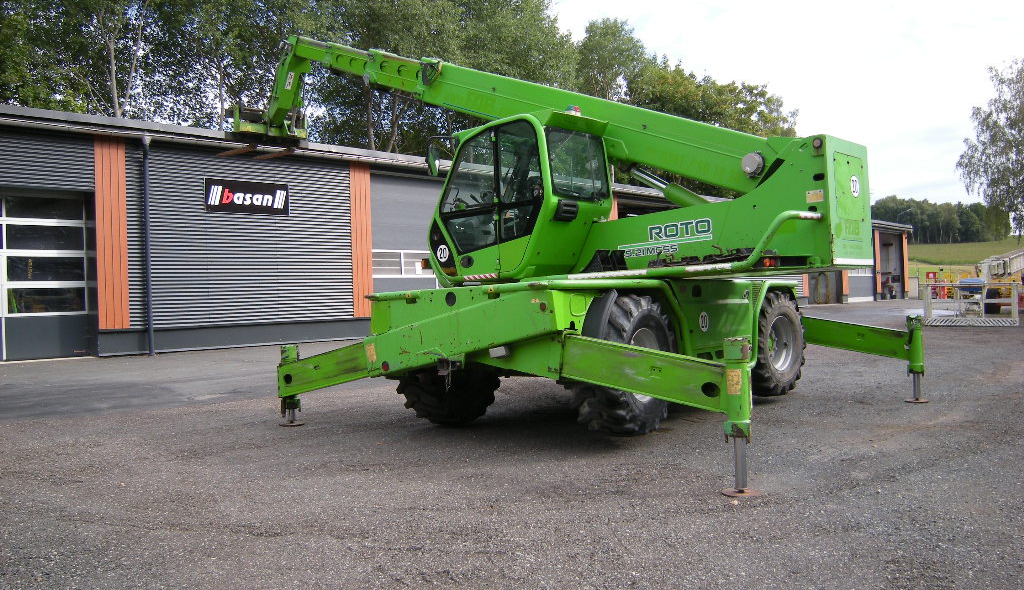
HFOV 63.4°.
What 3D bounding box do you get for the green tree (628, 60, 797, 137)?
[{"bbox_3d":[12.802,-7.106,52.067,10.300,15.363,9.800,-2,0,0],"label":"green tree"}]

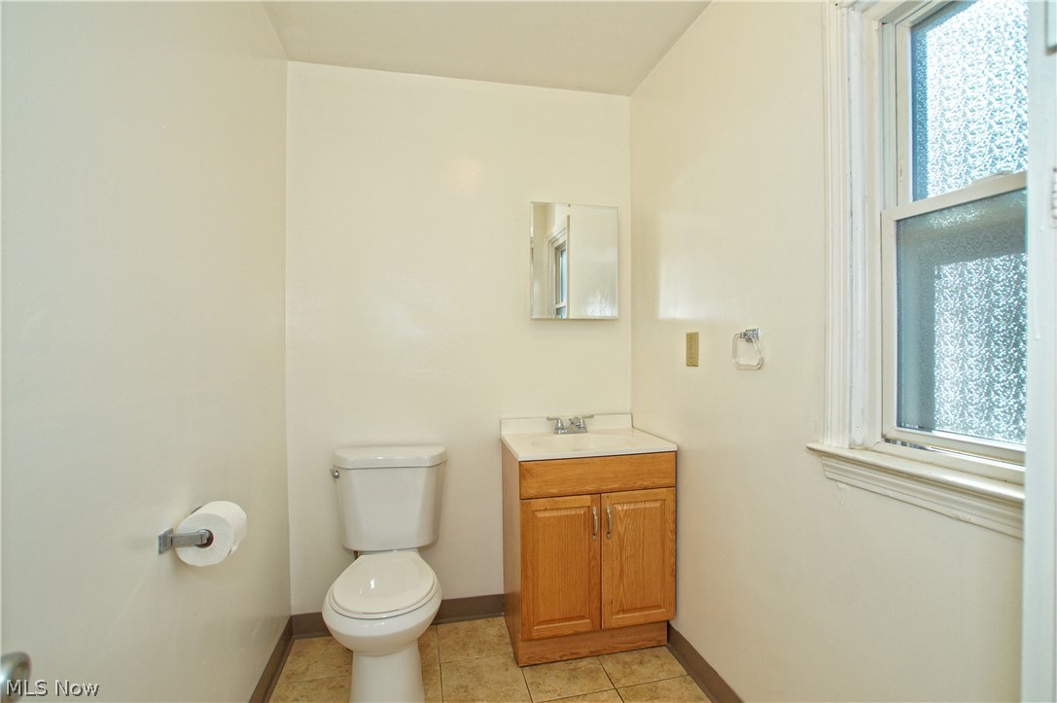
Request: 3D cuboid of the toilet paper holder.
[{"bbox_3d":[-0.753,0.409,1.079,0.082,0.042,0.170,0,1,-12],"label":"toilet paper holder"}]

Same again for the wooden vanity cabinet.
[{"bbox_3d":[0.234,0.800,1.994,0.620,0.808,0.422,0,1,-12],"label":"wooden vanity cabinet"}]

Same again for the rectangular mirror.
[{"bbox_3d":[0.215,-0.411,2.161,0.416,0.521,0.035,0,1,-12],"label":"rectangular mirror"}]

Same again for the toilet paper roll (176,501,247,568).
[{"bbox_3d":[-0.725,0.414,1.079,0.115,0.115,0.095,0,1,-12],"label":"toilet paper roll"}]

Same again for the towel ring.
[{"bbox_3d":[0.646,-0.007,1.358,0.062,0.125,0.130,0,1,-12],"label":"towel ring"}]

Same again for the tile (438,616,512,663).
[{"bbox_3d":[-0.218,1.209,1.988,0.302,0.010,0.285,0,1,-12],"label":"tile"}]

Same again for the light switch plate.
[{"bbox_3d":[0.597,-0.008,1.717,0.008,0.122,0.082,0,1,-12],"label":"light switch plate"}]

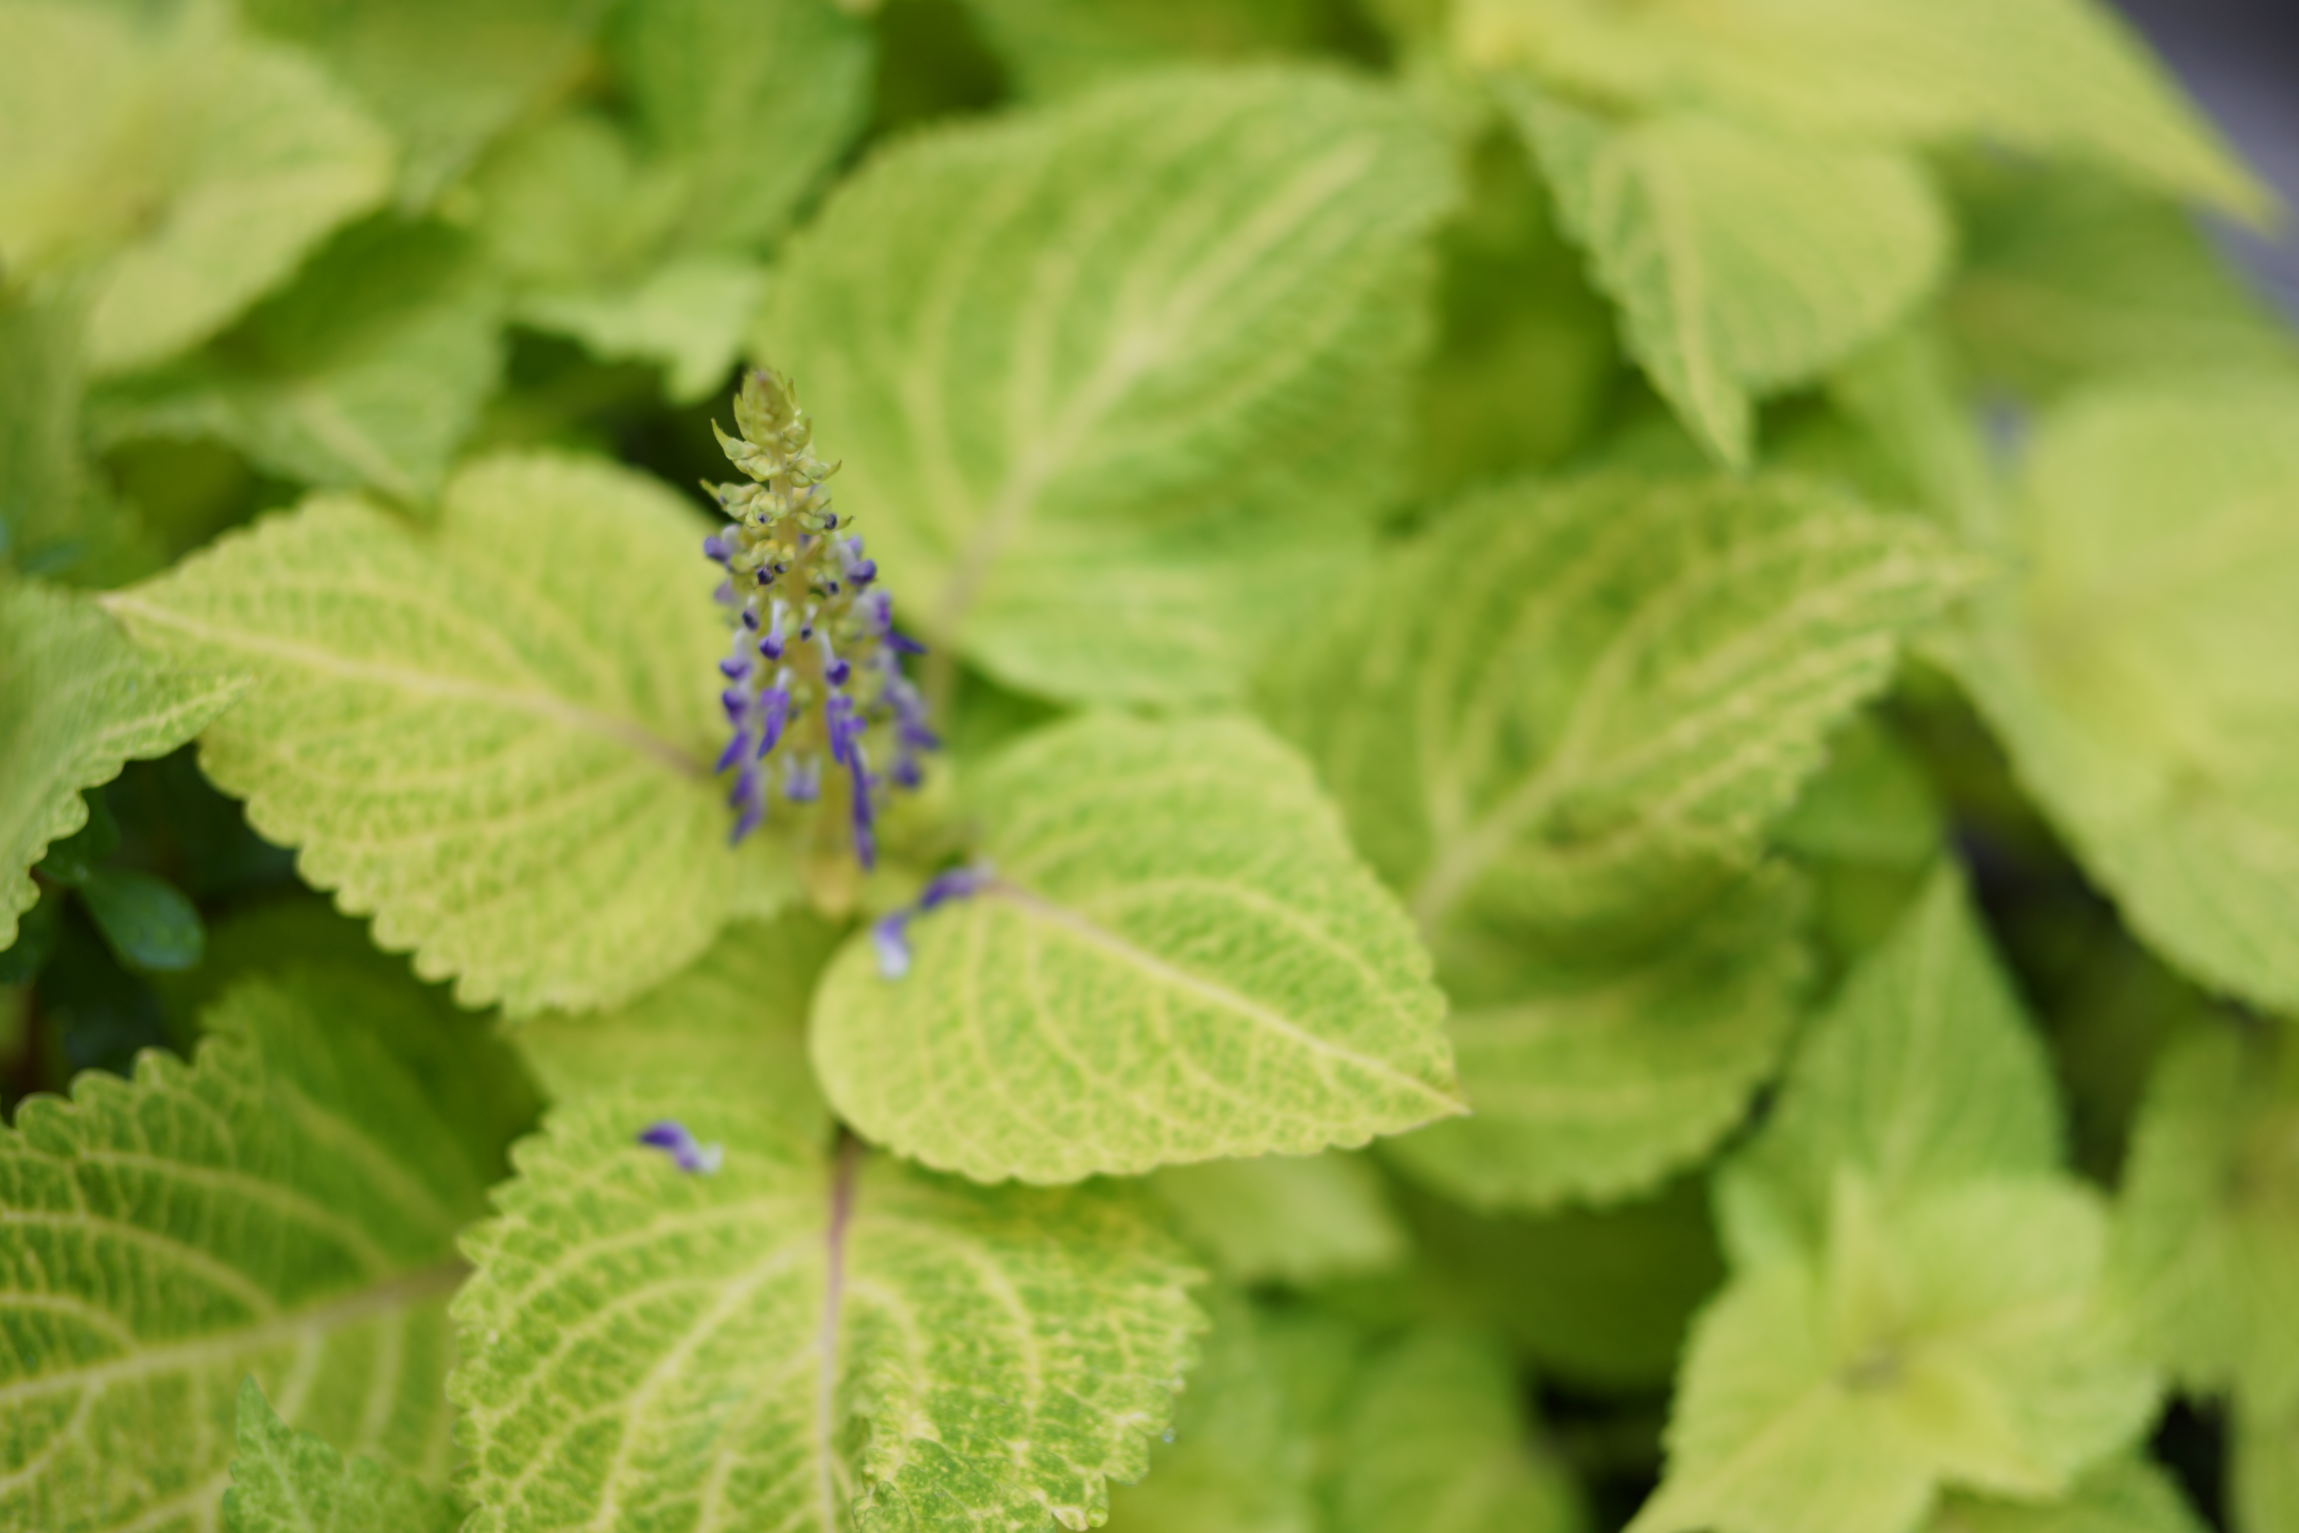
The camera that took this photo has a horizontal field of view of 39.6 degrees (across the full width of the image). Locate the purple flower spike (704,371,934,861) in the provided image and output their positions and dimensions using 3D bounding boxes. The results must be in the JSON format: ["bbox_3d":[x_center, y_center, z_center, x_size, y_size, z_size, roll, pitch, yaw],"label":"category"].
[{"bbox_3d":[-0.051,-0.021,0.467,0.033,0.082,0.033,-2,36,0],"label":"purple flower spike"}]

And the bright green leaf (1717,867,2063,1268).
[{"bbox_3d":[0.127,0.053,0.534,0.054,0.024,0.085,11,61,12],"label":"bright green leaf"}]

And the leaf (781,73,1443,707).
[{"bbox_3d":[0.001,-0.075,0.529,0.109,0.030,0.133,41,70,7],"label":"leaf"}]

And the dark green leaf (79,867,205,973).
[{"bbox_3d":[-0.159,0.024,0.500,0.028,0.008,0.014,34,50,22],"label":"dark green leaf"}]

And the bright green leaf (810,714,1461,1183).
[{"bbox_3d":[0.005,0.033,0.469,0.088,0.024,0.081,25,68,17],"label":"bright green leaf"}]

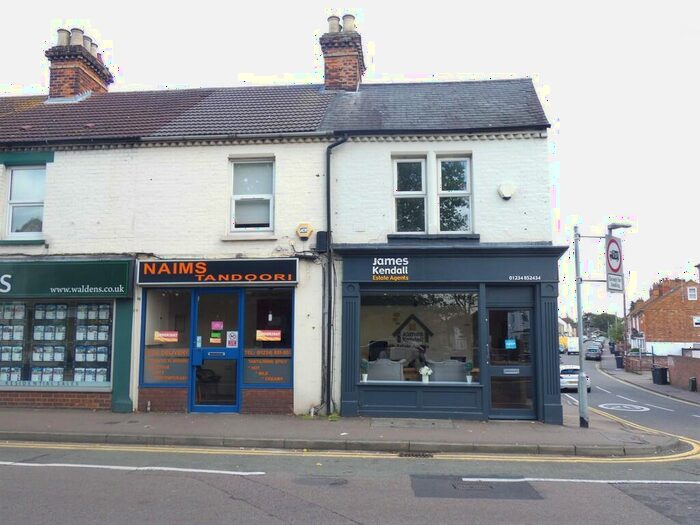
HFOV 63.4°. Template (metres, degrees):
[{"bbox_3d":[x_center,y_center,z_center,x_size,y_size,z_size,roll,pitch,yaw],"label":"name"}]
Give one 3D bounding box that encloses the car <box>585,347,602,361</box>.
[{"bbox_3d":[28.501,10.643,66.000,1.780,1.500,4.200,-3,-6,27],"label":"car"}]

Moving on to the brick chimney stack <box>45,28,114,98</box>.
[{"bbox_3d":[-7.174,-5.044,15.145,0.978,1.951,1.650,0,-6,6],"label":"brick chimney stack"}]

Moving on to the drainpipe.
[{"bbox_3d":[-0.244,0.170,10.303,0.421,5.088,0.180,0,-6,6],"label":"drainpipe"}]

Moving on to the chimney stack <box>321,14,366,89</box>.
[{"bbox_3d":[-0.142,-5.076,14.458,1.001,2.010,1.650,0,-6,6],"label":"chimney stack"}]

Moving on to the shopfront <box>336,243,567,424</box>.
[{"bbox_3d":[1.738,1.232,9.926,4.011,3.052,0.400,0,-6,6],"label":"shopfront"}]

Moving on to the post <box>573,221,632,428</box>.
[{"bbox_3d":[4.342,1.089,9.859,0.923,3.468,0.400,1,-6,-14],"label":"post"}]

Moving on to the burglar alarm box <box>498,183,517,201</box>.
[{"bbox_3d":[2.744,-1.235,9.898,0.318,0.322,0.100,0,-5,5],"label":"burglar alarm box"}]

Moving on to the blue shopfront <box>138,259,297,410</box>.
[{"bbox_3d":[-2.440,1.346,10.436,3.064,2.821,0.300,0,-6,6],"label":"blue shopfront"}]

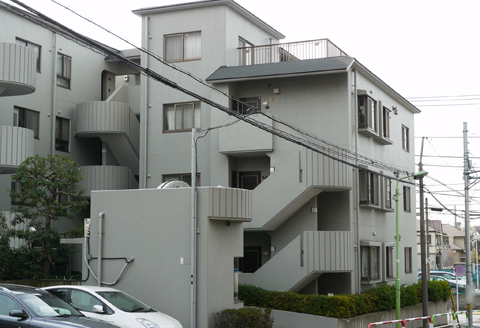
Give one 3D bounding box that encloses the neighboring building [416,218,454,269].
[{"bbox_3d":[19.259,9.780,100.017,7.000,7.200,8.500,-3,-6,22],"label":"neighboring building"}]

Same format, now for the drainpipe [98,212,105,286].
[{"bbox_3d":[-4.525,3.321,28.802,0.110,3.500,0.110,-3,-6,22],"label":"drainpipe"}]

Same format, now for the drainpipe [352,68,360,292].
[{"bbox_3d":[4.160,0.864,31.344,0.100,8.600,0.100,-3,-6,22],"label":"drainpipe"}]

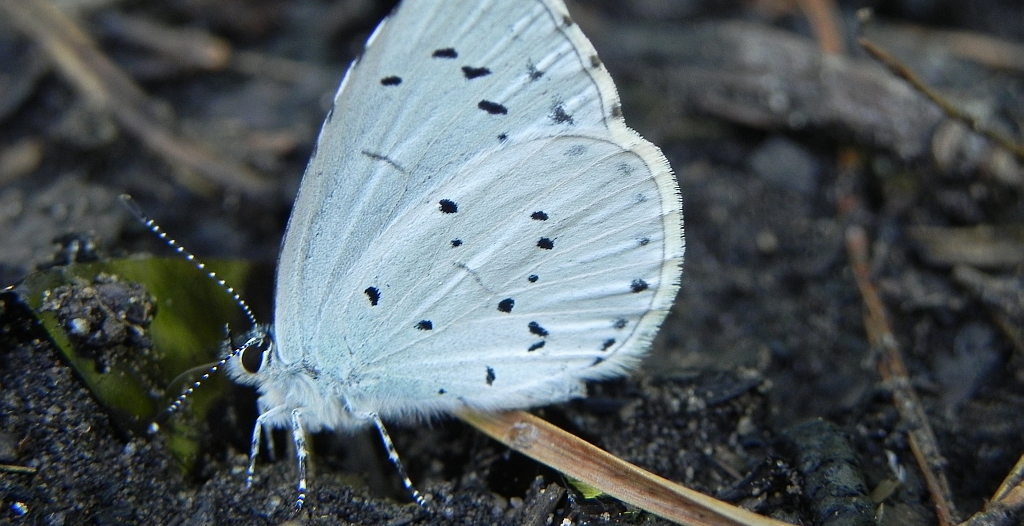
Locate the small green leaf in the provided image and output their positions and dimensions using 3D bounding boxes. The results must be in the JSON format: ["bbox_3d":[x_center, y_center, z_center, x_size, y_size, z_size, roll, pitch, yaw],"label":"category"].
[{"bbox_3d":[-0.013,0.003,0.099,0.008,0.003,0.011,0,33,0],"label":"small green leaf"}]

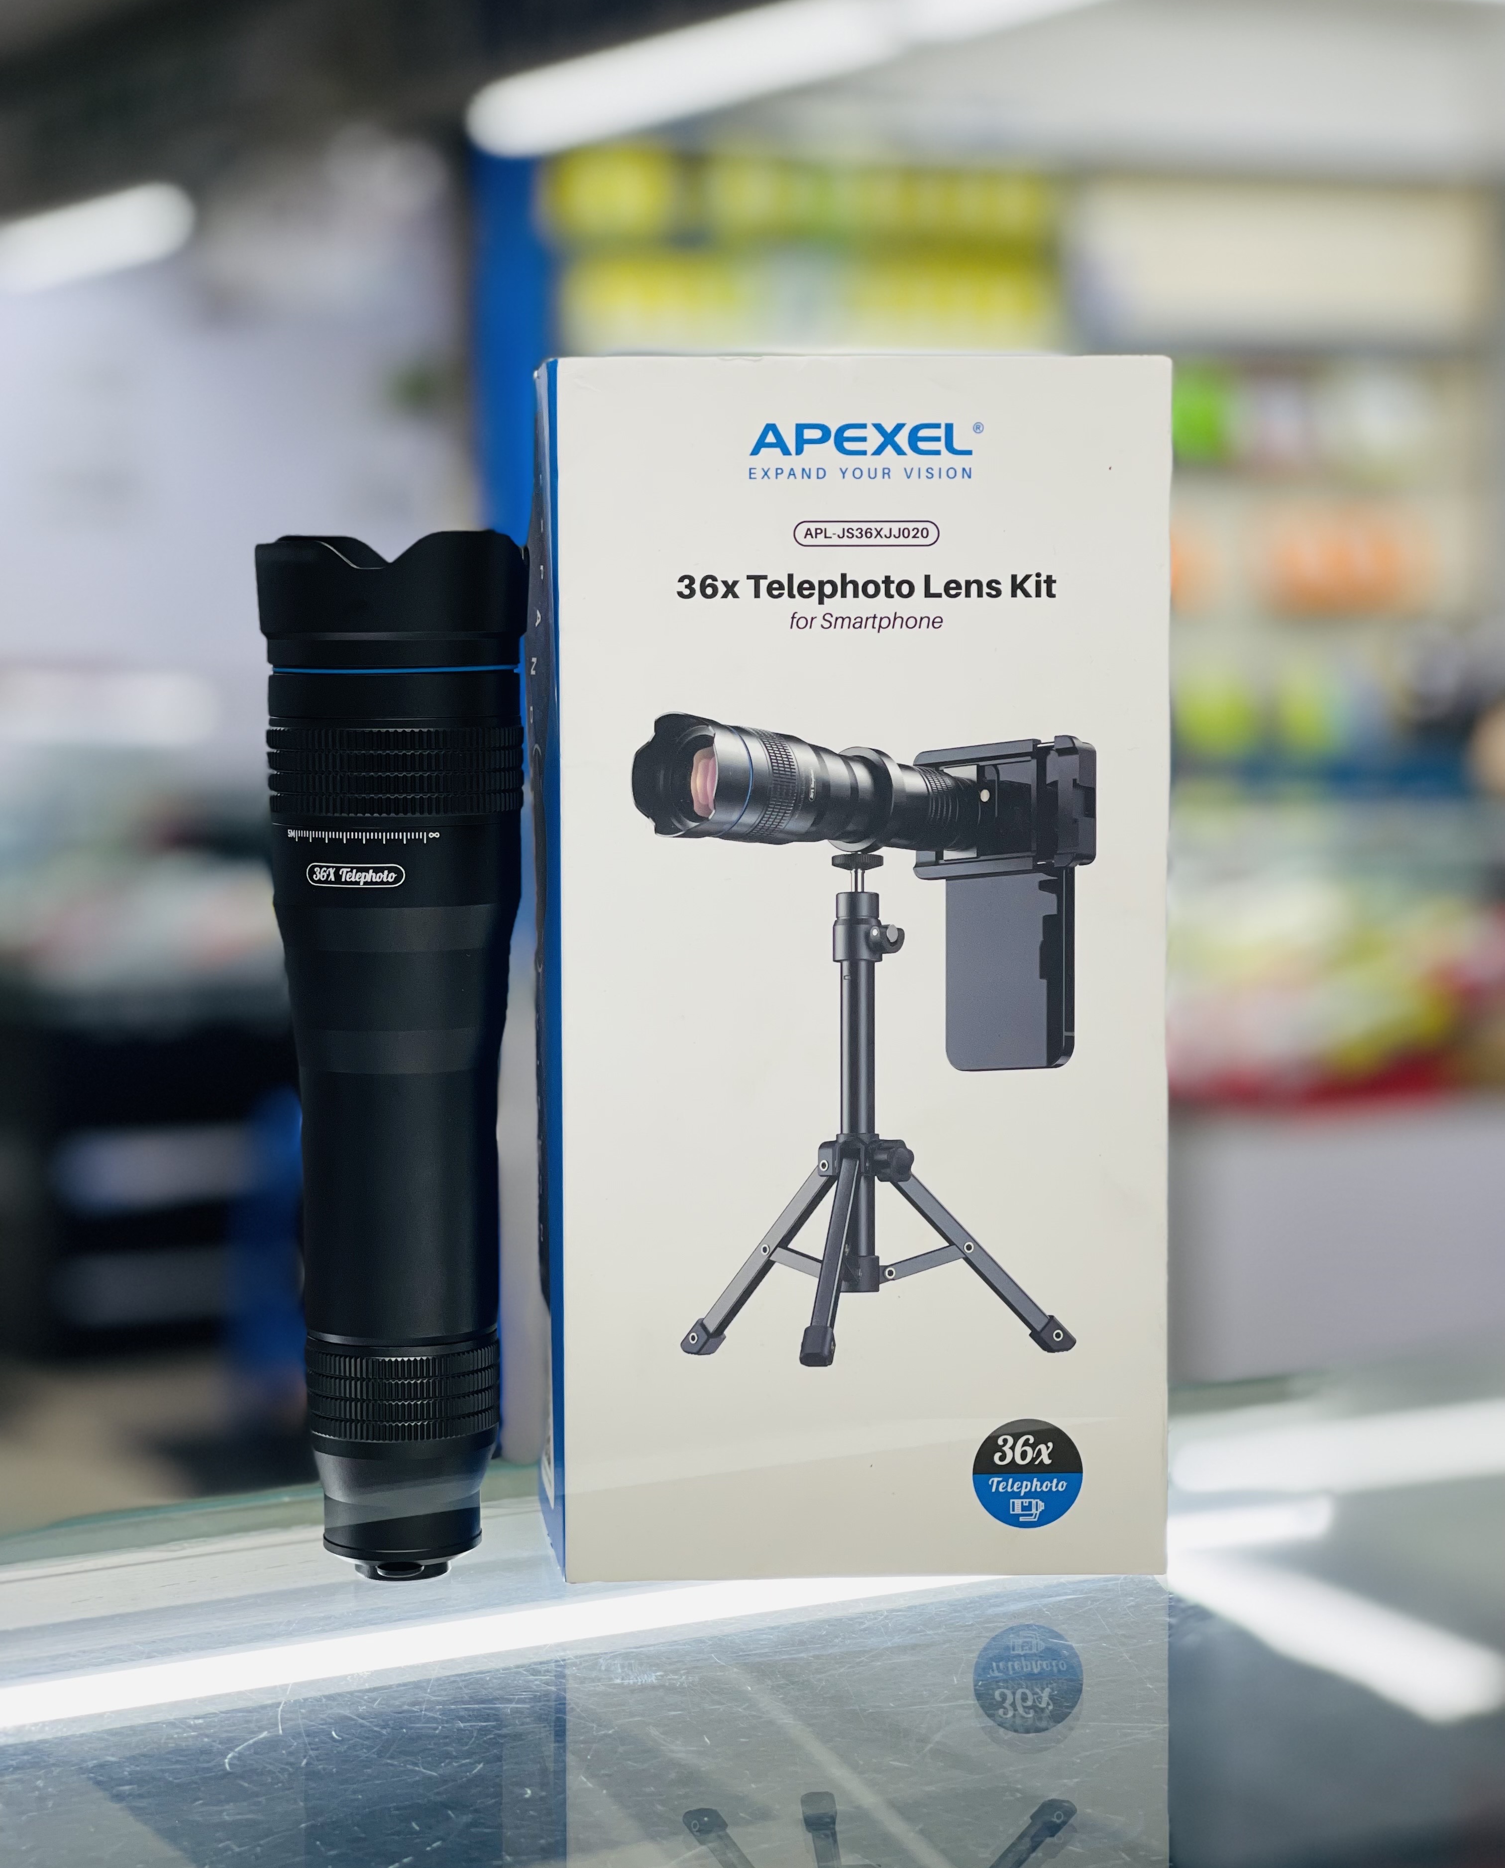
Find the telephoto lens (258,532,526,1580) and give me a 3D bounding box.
[{"bbox_3d":[-0.059,0.021,0.623,0.045,0.174,0.045,0,3,0],"label":"telephoto lens"}]

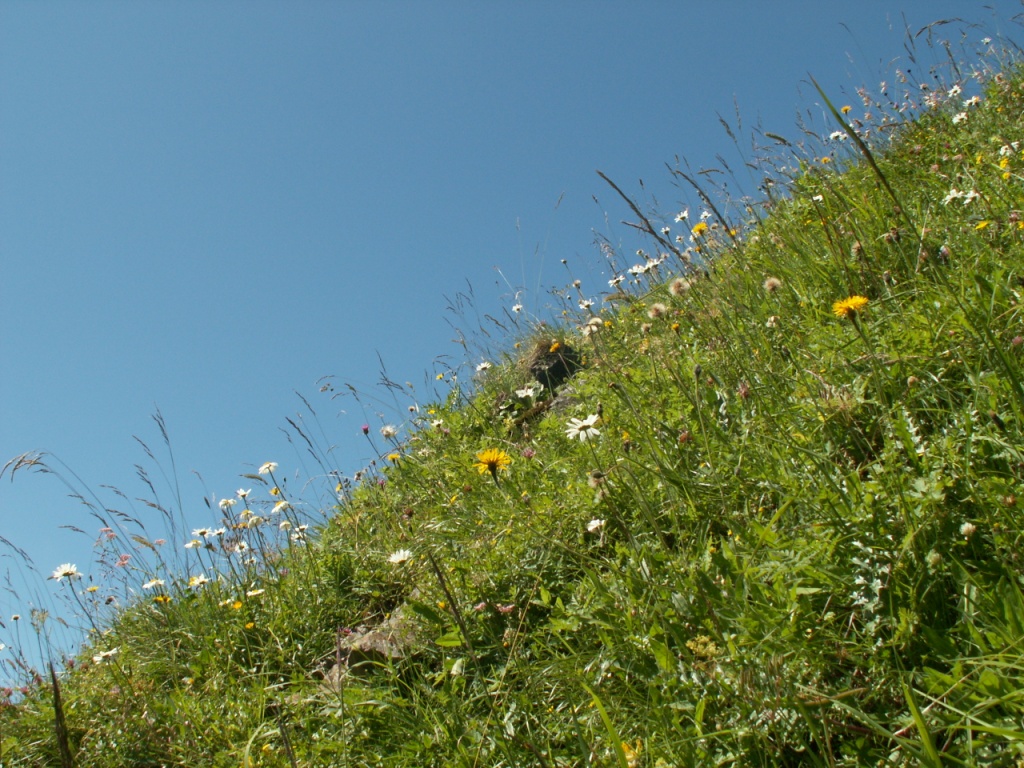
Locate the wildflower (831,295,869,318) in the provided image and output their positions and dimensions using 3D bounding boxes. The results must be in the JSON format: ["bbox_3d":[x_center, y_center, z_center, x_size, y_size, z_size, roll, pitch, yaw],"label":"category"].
[{"bbox_3d":[0.376,-0.086,1.150,0.041,0.020,0.041,-17,-10,0],"label":"wildflower"}]

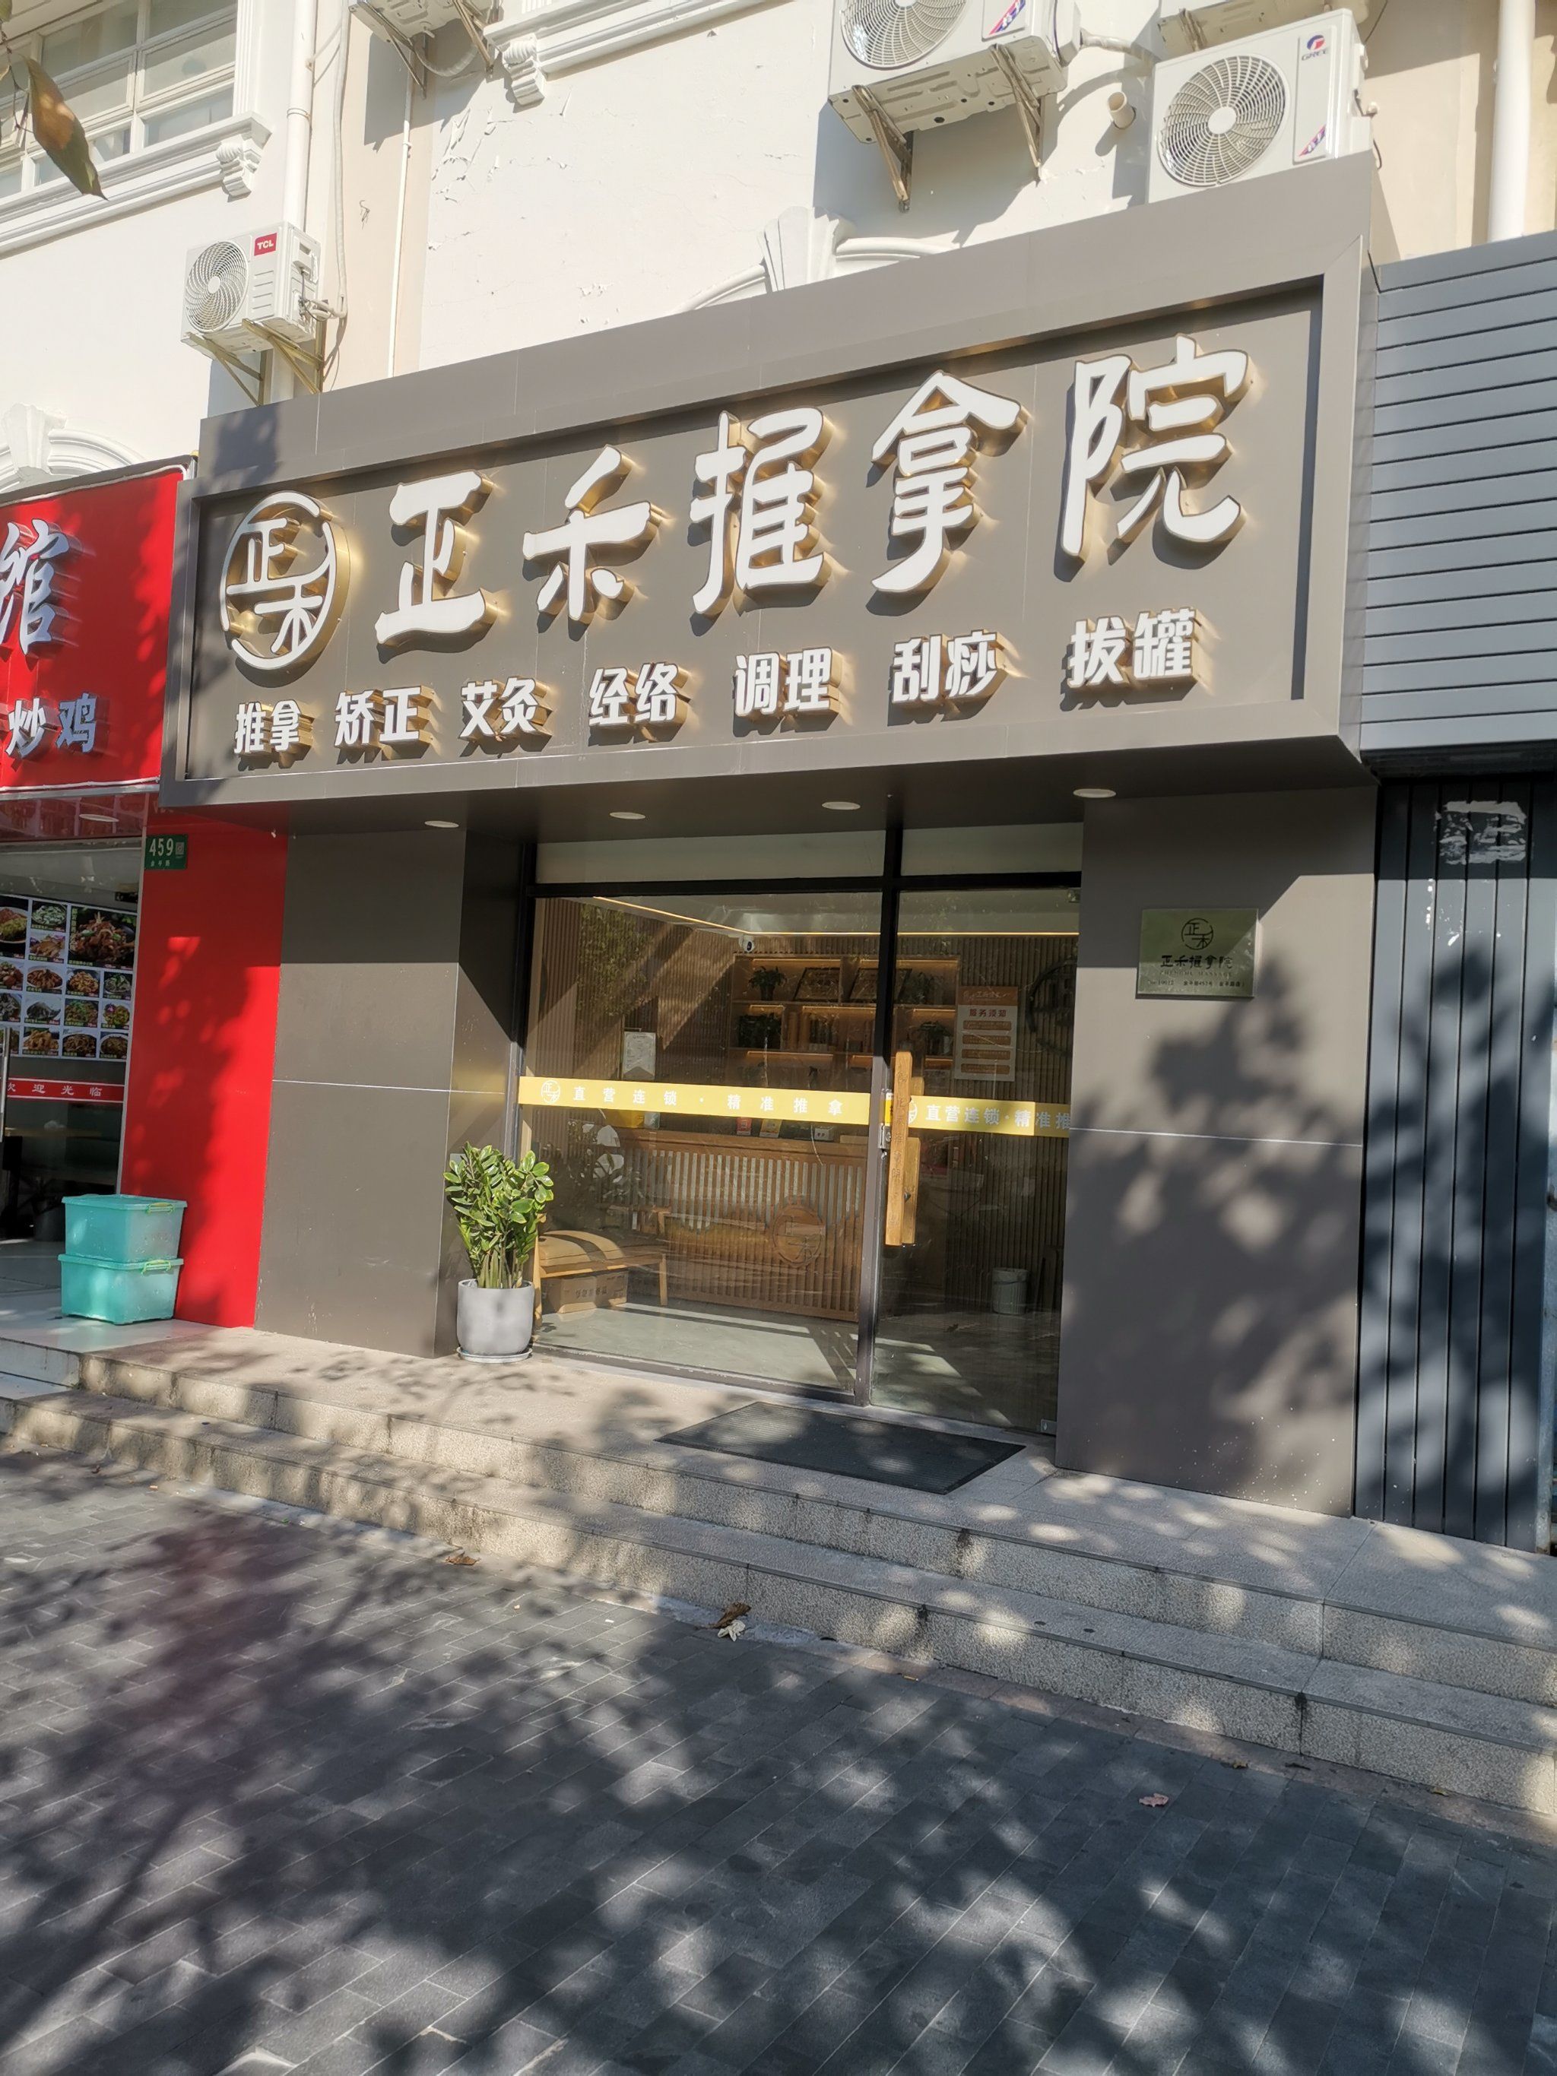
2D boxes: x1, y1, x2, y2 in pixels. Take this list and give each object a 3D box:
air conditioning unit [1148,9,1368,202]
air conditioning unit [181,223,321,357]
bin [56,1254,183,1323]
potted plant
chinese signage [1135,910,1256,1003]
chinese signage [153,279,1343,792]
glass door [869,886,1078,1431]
[{"bbox_3d":[1.791,-3.348,6.004,0.720,0.560,0.320,2,-2,30],"label":"air conditioning unit"},{"bbox_3d":[-2.793,-3.954,8.608,0.750,0.500,0.260,2,-2,30],"label":"air conditioning unit"},{"bbox_3d":[-3.273,1.246,8.075,0.470,0.290,0.380,2,-2,30],"label":"bin"},{"bbox_3d":[-1.316,0.987,7.534,0.480,0.980,0.460,3,-2,0],"label":"potted plant"},{"bbox_3d":[1.465,-0.298,5.682,0.410,0.310,0.030,2,-2,30],"label":"chinese signage"},{"bbox_3d":[-0.509,-1.702,6.051,4.880,1.280,0.130,2,-2,30],"label":"chinese signage"},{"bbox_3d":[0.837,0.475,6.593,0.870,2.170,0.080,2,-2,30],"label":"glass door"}]

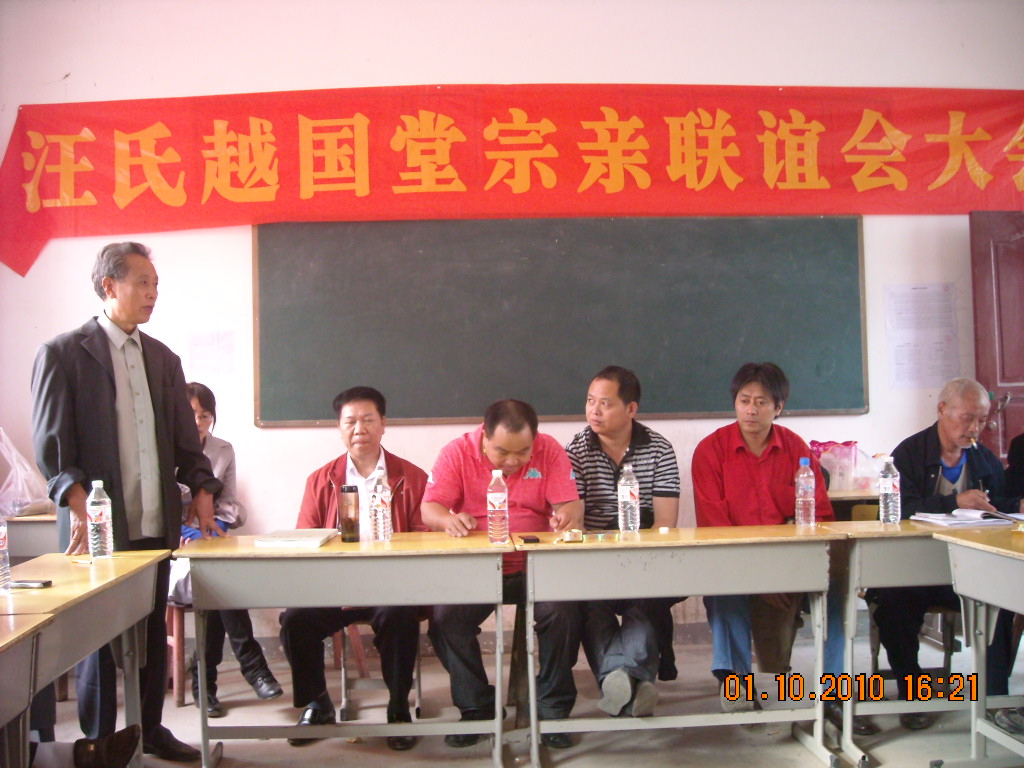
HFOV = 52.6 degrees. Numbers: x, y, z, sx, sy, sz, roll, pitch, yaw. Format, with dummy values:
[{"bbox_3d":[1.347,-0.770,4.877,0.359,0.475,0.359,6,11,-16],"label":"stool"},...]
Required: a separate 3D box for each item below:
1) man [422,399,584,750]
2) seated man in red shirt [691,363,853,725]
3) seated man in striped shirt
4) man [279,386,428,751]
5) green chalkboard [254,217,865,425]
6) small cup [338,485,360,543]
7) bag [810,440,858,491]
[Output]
[{"bbox_3d":[-0.030,0.650,3.790,0.590,1.215,0.740,-1,-1,-1],"label":"man"},{"bbox_3d":[0.965,0.577,3.830,0.570,1.330,0.780,-1,-1,-3],"label":"seated man in red shirt"},{"bbox_3d":[0.430,0.548,3.830,0.470,1.260,0.780,-1,-1,3],"label":"seated man in striped shirt"},{"bbox_3d":[-0.575,0.637,3.860,0.530,1.270,0.760,-1,-1,-2],"label":"man"},{"bbox_3d":[0.236,-0.307,4.970,2.960,0.990,0.040,-1,-1,-2],"label":"green chalkboard"},{"bbox_3d":[-0.534,0.426,3.400,0.062,0.185,0.062,-1,-1,-2],"label":"small cup"},{"bbox_3d":[1.490,0.378,4.760,0.220,0.225,0.130,-1,-1,-2],"label":"bag"}]

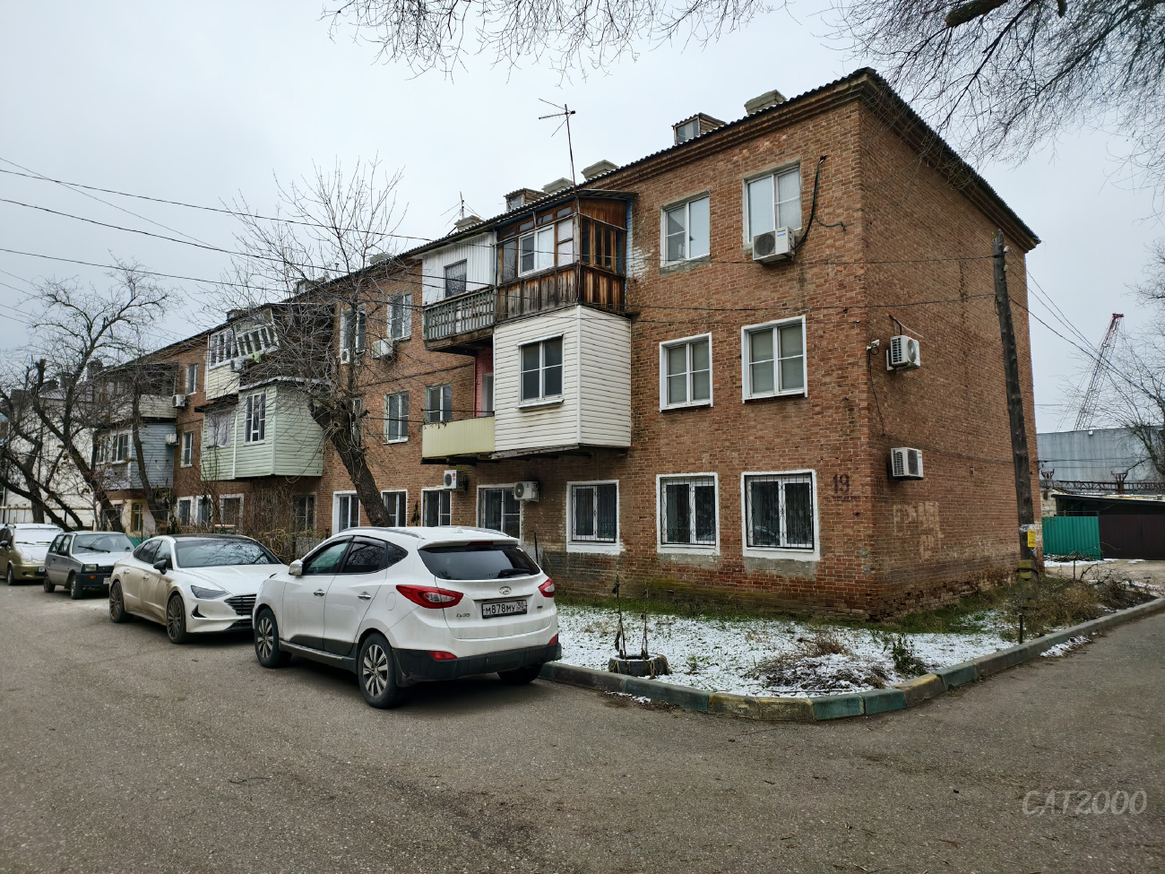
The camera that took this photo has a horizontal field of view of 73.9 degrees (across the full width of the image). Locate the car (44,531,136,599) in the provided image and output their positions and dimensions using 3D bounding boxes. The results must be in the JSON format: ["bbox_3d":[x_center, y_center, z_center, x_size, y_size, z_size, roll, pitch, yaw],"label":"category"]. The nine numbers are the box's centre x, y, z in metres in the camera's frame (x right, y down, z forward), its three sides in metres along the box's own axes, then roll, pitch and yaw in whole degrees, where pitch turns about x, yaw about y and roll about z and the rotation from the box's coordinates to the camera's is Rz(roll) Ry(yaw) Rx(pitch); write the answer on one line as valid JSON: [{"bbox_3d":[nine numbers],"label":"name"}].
[{"bbox_3d":[-11.165,2.892,17.805,3.200,1.400,1.420,-6,-8,43],"label":"car"}]

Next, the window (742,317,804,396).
[{"bbox_3d":[3.775,-1.482,15.169,1.380,1.560,0.150,-5,-8,43],"label":"window"}]

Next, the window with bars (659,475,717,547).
[{"bbox_3d":[2.226,1.558,16.418,1.440,1.480,0.150,-6,-8,43],"label":"window with bars"}]

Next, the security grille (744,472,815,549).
[{"bbox_3d":[3.798,1.422,14.951,1.450,1.450,0.150,-6,-8,43],"label":"security grille"}]

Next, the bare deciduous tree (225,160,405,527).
[{"bbox_3d":[-6.340,-1.514,18.422,4.400,10.300,4.000,2,-6,-19],"label":"bare deciduous tree"}]

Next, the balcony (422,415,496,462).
[{"bbox_3d":[-2.538,0.136,19.722,2.870,0.970,1.650,-5,-8,43],"label":"balcony"}]

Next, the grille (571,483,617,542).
[{"bbox_3d":[0.262,1.781,18.120,1.400,1.320,0.060,-5,-8,43],"label":"grille"}]

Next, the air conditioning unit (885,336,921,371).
[{"bbox_3d":[6.100,-1.585,14.600,0.280,0.505,0.720,-5,-8,43],"label":"air conditioning unit"}]

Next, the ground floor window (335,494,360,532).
[{"bbox_3d":[-7.786,2.564,25.745,1.460,1.420,0.150,-6,-8,43],"label":"ground floor window"}]

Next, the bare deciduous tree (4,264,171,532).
[{"bbox_3d":[-15.031,-0.594,23.500,4.900,9.100,4.500,4,-7,-33],"label":"bare deciduous tree"}]

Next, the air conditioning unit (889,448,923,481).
[{"bbox_3d":[6.033,0.505,14.407,0.320,0.520,0.720,-6,-8,43],"label":"air conditioning unit"}]

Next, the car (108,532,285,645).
[{"bbox_3d":[-6.082,2.325,12.547,1.860,1.445,4.900,6,-8,-44],"label":"car"}]

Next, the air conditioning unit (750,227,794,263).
[{"bbox_3d":[3.715,-3.706,15.036,0.738,0.473,0.285,-5,-8,43],"label":"air conditioning unit"}]

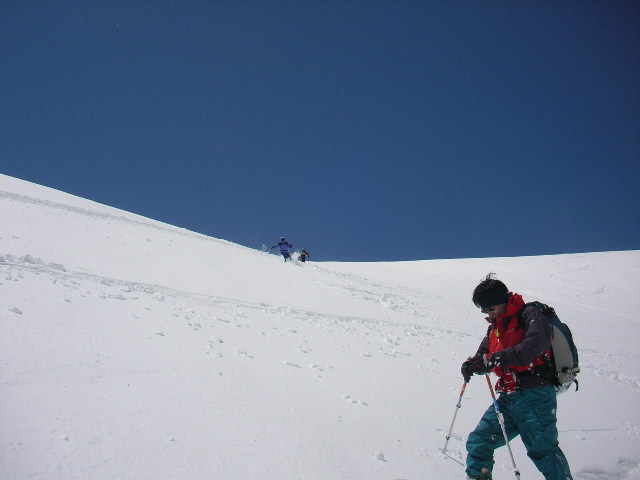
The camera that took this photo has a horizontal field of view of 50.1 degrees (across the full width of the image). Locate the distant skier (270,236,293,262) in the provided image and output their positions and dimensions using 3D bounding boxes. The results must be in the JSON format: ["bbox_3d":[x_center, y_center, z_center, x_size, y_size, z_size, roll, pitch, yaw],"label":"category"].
[{"bbox_3d":[-2.110,0.580,38.500,1.250,1.450,0.800,-1,-7,9],"label":"distant skier"}]

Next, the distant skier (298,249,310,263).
[{"bbox_3d":[-1.359,1.491,60.000,0.950,1.550,0.700,-1,-7,6],"label":"distant skier"}]

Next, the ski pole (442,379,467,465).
[{"bbox_3d":[0.901,1.157,4.550,0.080,0.080,1.120,1,-47,-1],"label":"ski pole"}]

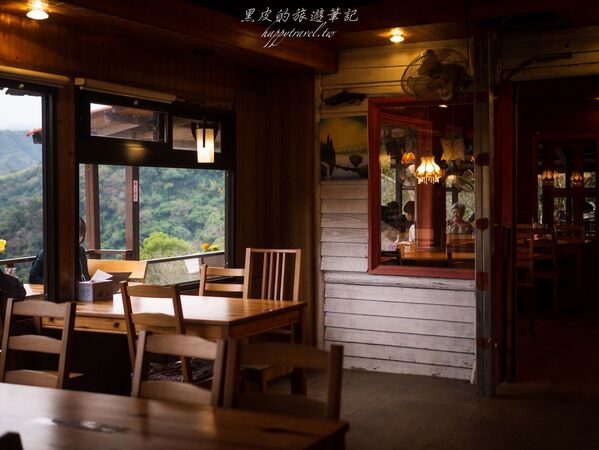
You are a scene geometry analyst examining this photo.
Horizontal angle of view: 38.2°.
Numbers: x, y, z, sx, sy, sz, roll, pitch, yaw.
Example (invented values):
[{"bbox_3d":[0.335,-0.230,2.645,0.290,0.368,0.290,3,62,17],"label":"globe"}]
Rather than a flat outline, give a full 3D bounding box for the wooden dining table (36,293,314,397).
[{"bbox_3d":[-0.716,0.851,5.160,1.220,0.745,0.900,1,2,26],"label":"wooden dining table"}]

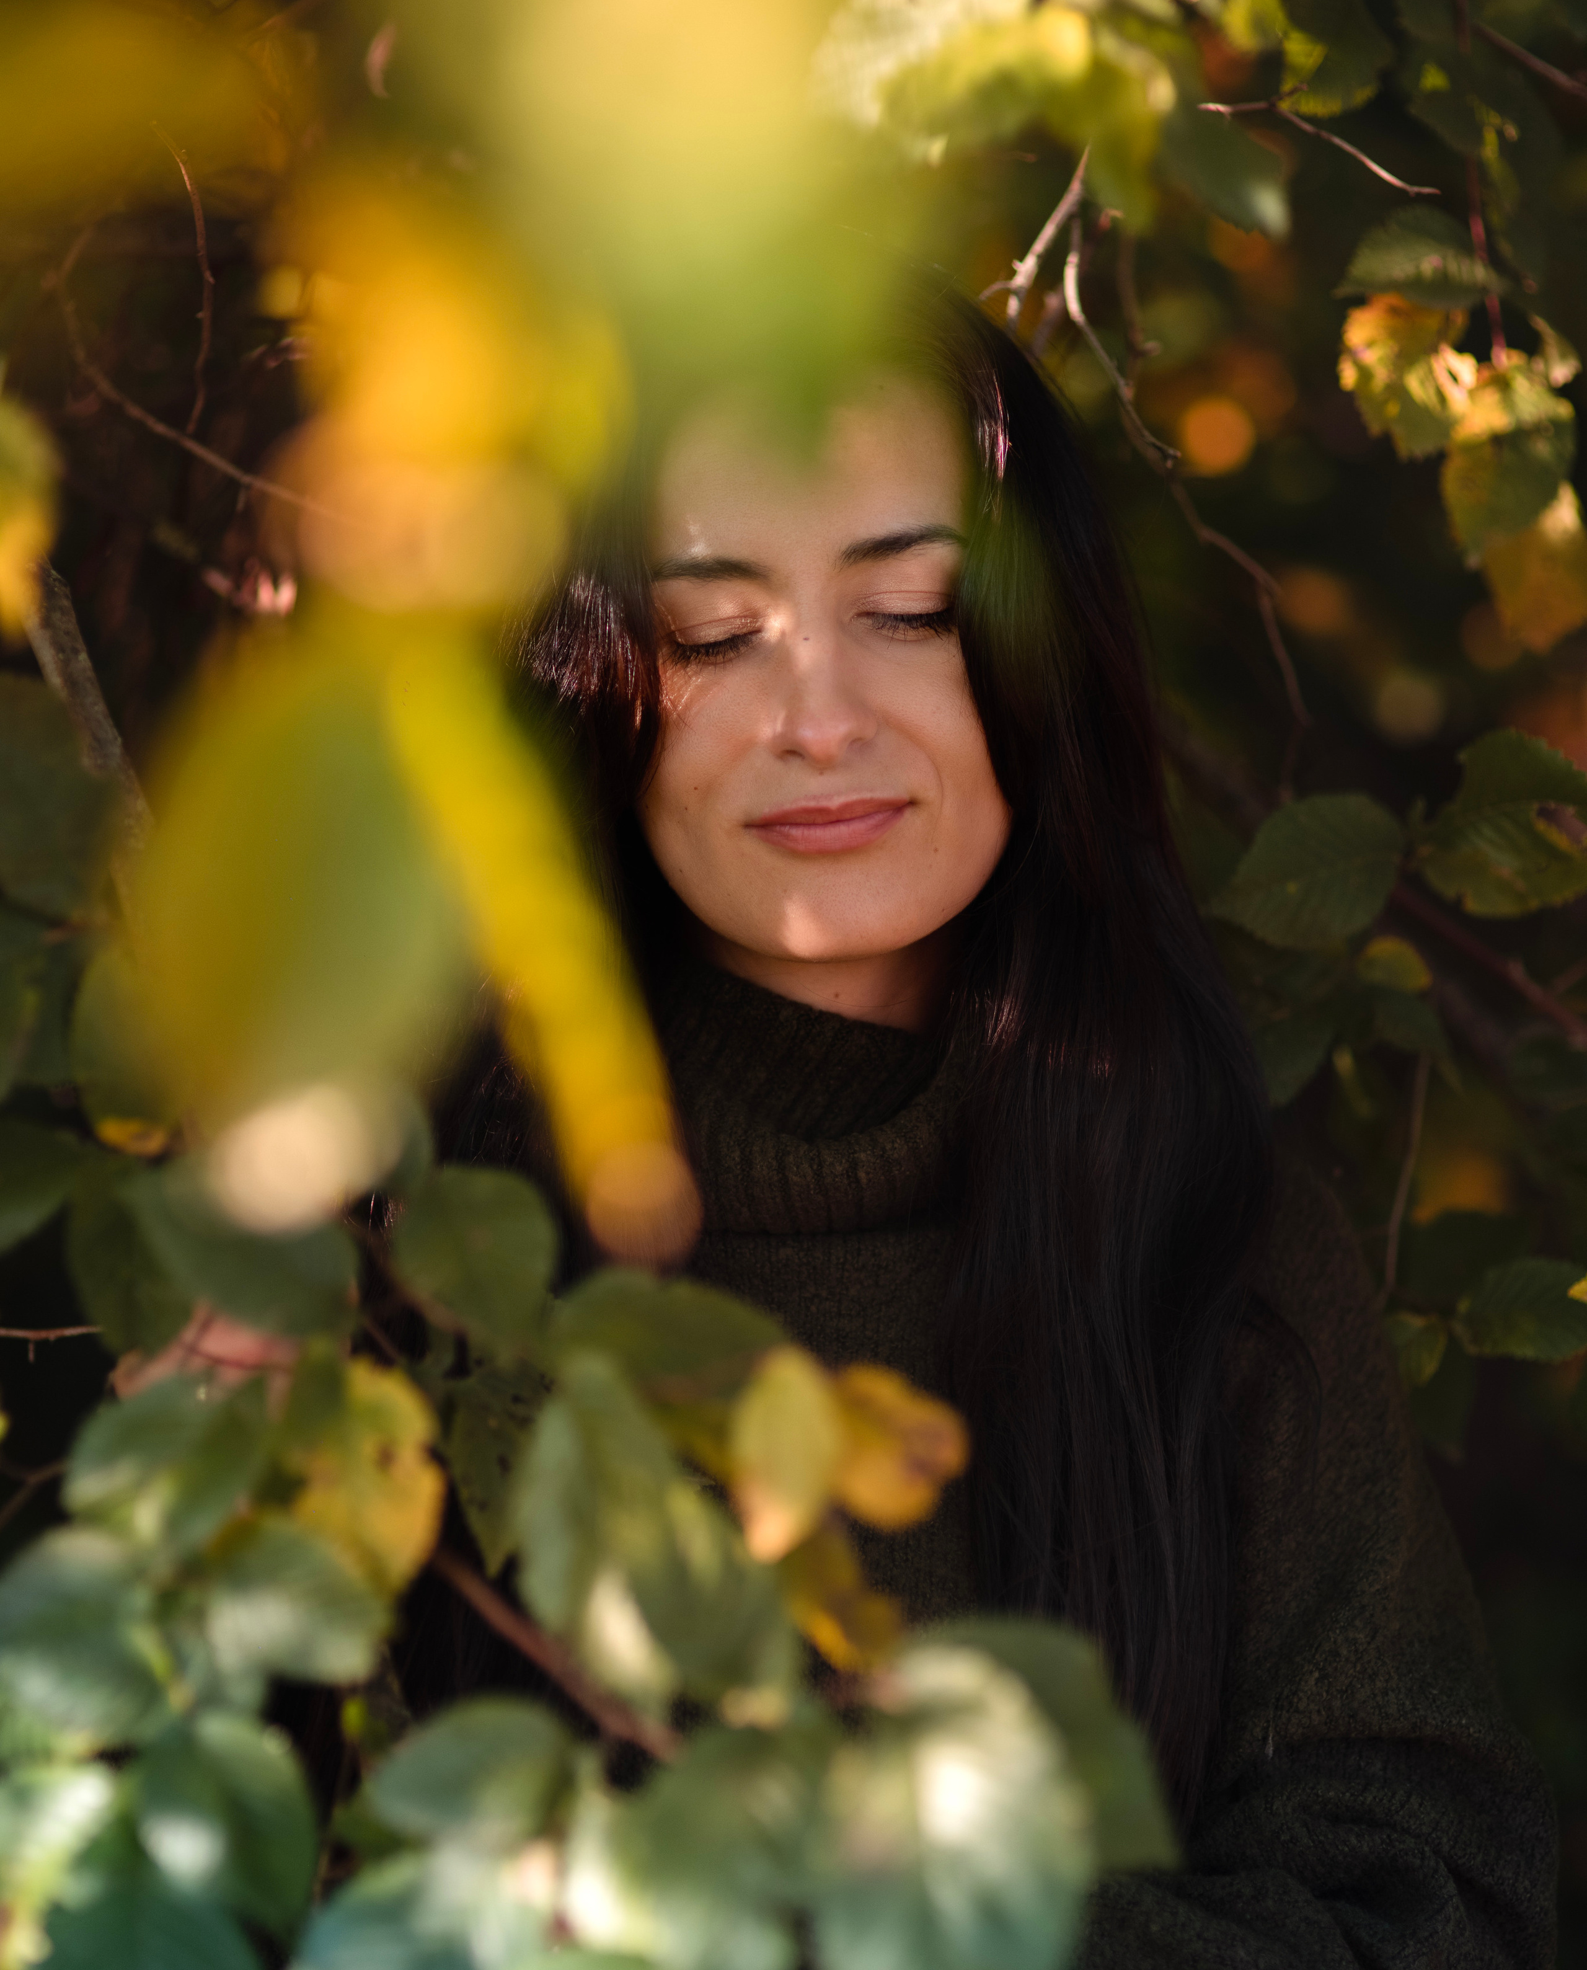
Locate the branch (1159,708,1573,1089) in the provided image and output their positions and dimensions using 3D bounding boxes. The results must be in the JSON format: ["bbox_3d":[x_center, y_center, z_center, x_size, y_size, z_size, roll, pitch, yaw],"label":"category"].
[{"bbox_3d":[0.206,-0.032,2.000,0.155,0.134,0.100,0,2,6],"label":"branch"}]

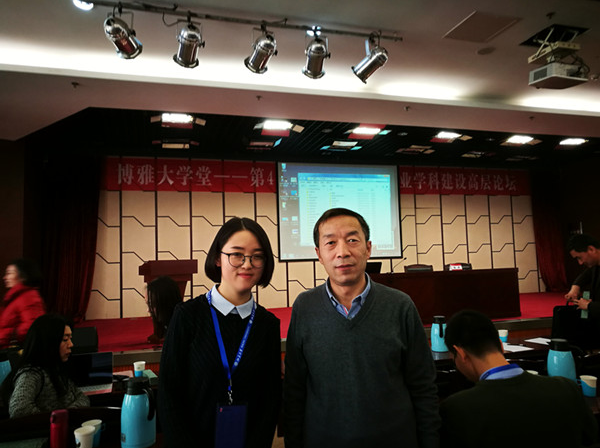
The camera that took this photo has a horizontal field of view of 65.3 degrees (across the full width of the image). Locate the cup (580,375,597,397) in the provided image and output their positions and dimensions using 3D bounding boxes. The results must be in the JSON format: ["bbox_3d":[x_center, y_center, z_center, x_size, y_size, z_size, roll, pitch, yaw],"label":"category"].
[{"bbox_3d":[1.498,0.845,2.428,0.077,0.090,0.077,-2,-4,0],"label":"cup"}]

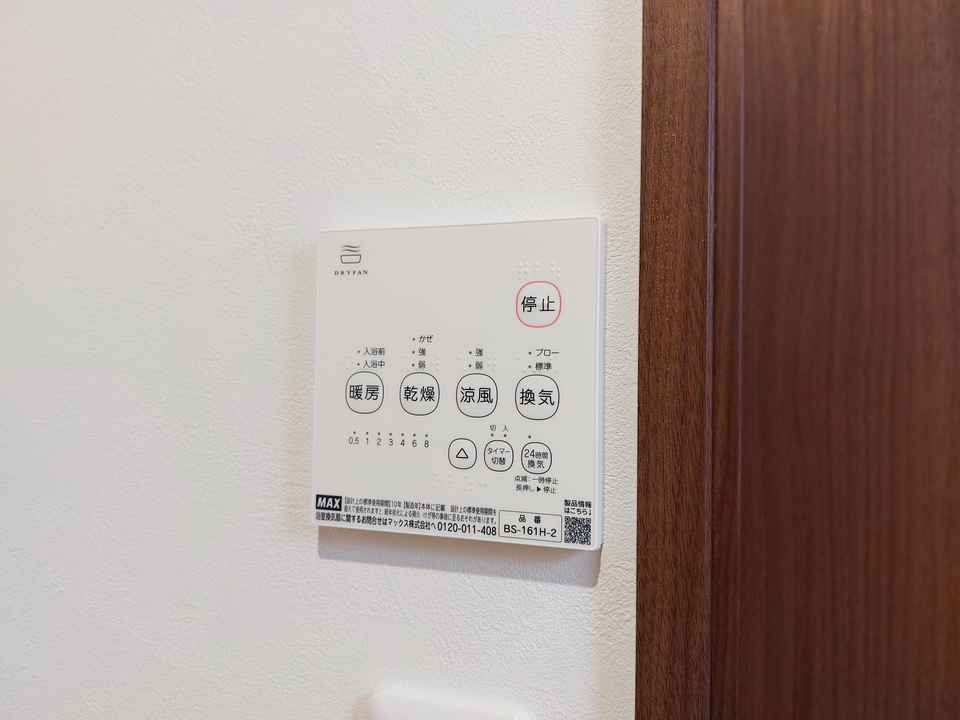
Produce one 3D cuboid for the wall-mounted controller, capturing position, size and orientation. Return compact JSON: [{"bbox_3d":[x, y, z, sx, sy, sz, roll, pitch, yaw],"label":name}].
[{"bbox_3d":[-0.010,0.008,0.263,0.116,0.120,0.017,1,-1,18],"label":"wall-mounted controller"}]

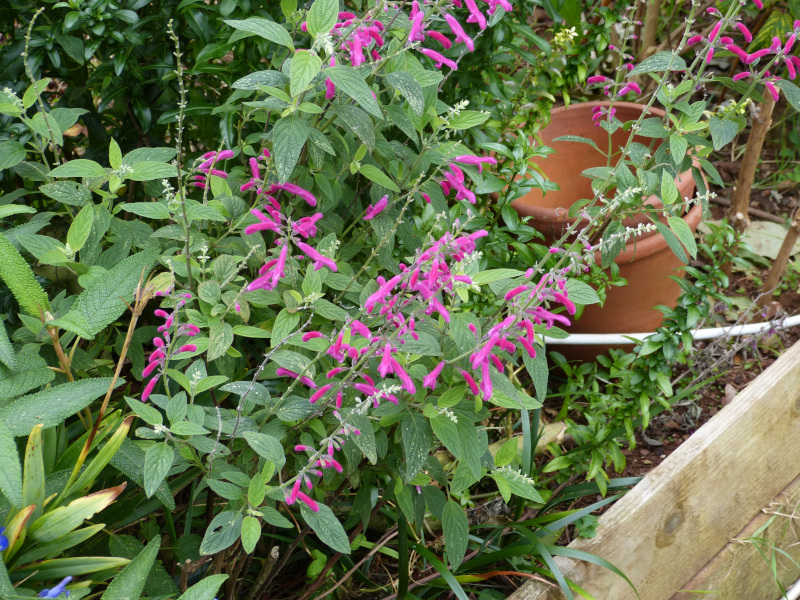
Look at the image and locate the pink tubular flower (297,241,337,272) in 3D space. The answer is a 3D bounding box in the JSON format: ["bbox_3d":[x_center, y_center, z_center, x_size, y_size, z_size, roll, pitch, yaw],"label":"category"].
[{"bbox_3d":[-0.080,-0.042,1.500,0.047,0.015,0.010,35,44,12],"label":"pink tubular flower"}]

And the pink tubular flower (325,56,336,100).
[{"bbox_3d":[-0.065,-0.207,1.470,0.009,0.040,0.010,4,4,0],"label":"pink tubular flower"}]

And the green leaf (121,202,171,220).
[{"bbox_3d":[-0.282,-0.098,1.740,0.057,0.008,0.021,12,46,-6],"label":"green leaf"}]

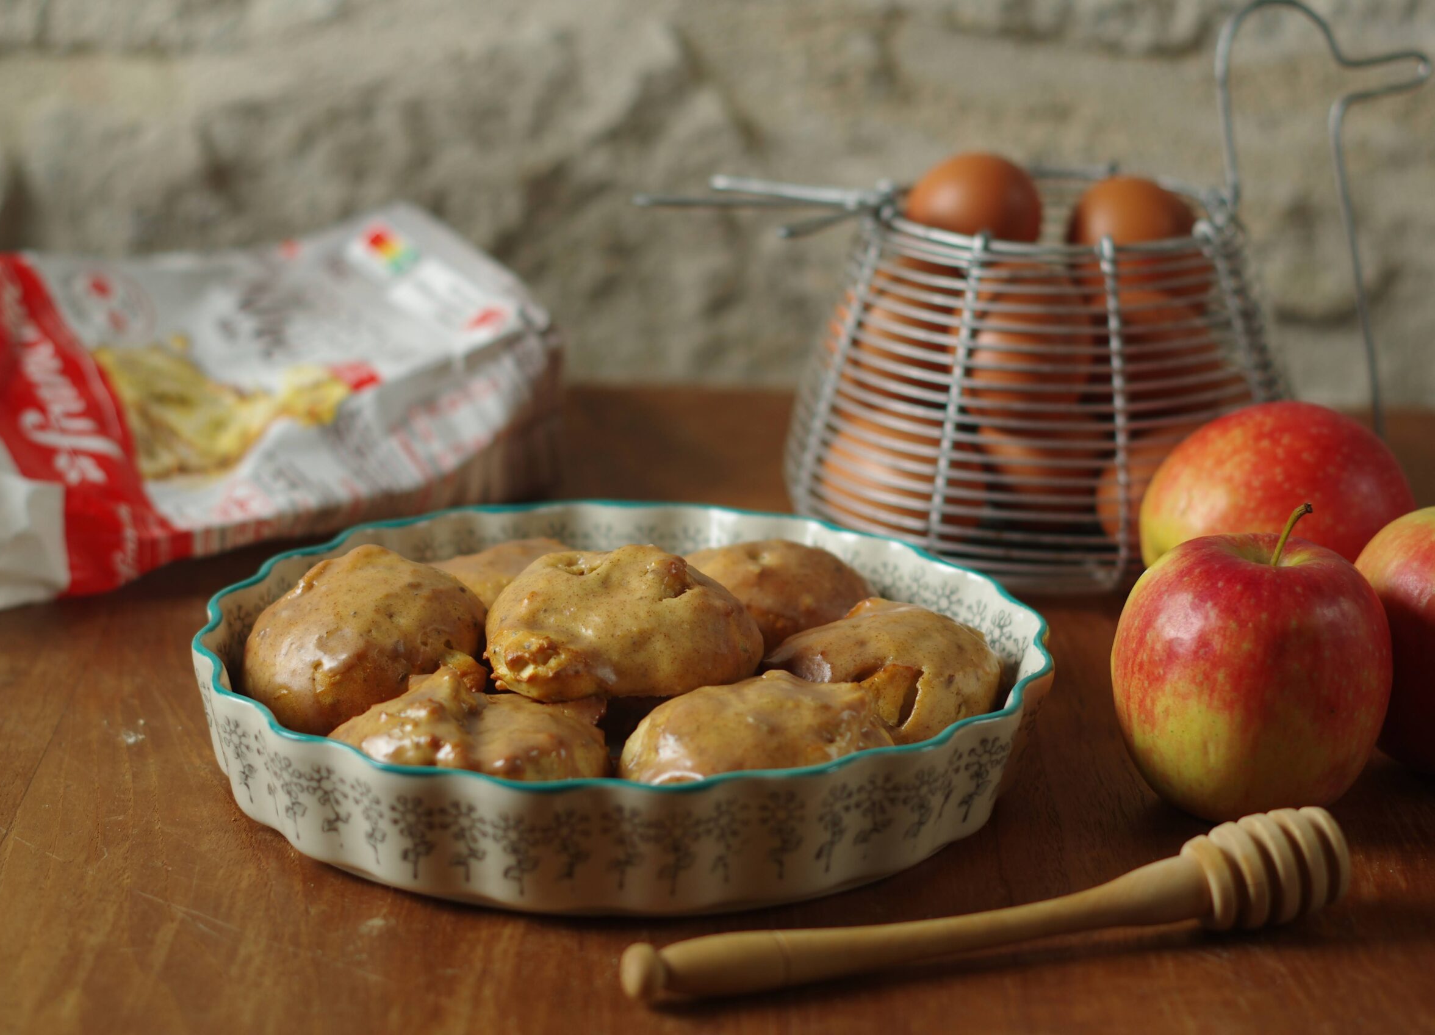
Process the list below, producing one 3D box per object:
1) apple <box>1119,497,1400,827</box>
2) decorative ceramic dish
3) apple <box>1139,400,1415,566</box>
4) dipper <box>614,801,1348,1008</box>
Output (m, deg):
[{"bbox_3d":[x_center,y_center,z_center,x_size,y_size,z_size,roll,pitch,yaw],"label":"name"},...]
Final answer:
[{"bbox_3d":[0.141,0.039,0.854,0.074,0.081,0.074,1,18,0],"label":"apple"},{"bbox_3d":[-0.026,0.047,0.891,0.235,0.038,0.235,1,18,0],"label":"decorative ceramic dish"},{"bbox_3d":[0.168,0.003,0.978,0.083,0.075,0.083,1,18,0],"label":"apple"},{"bbox_3d":[0.066,0.091,0.773,0.184,0.028,0.028,-5,18,-16],"label":"dipper"}]

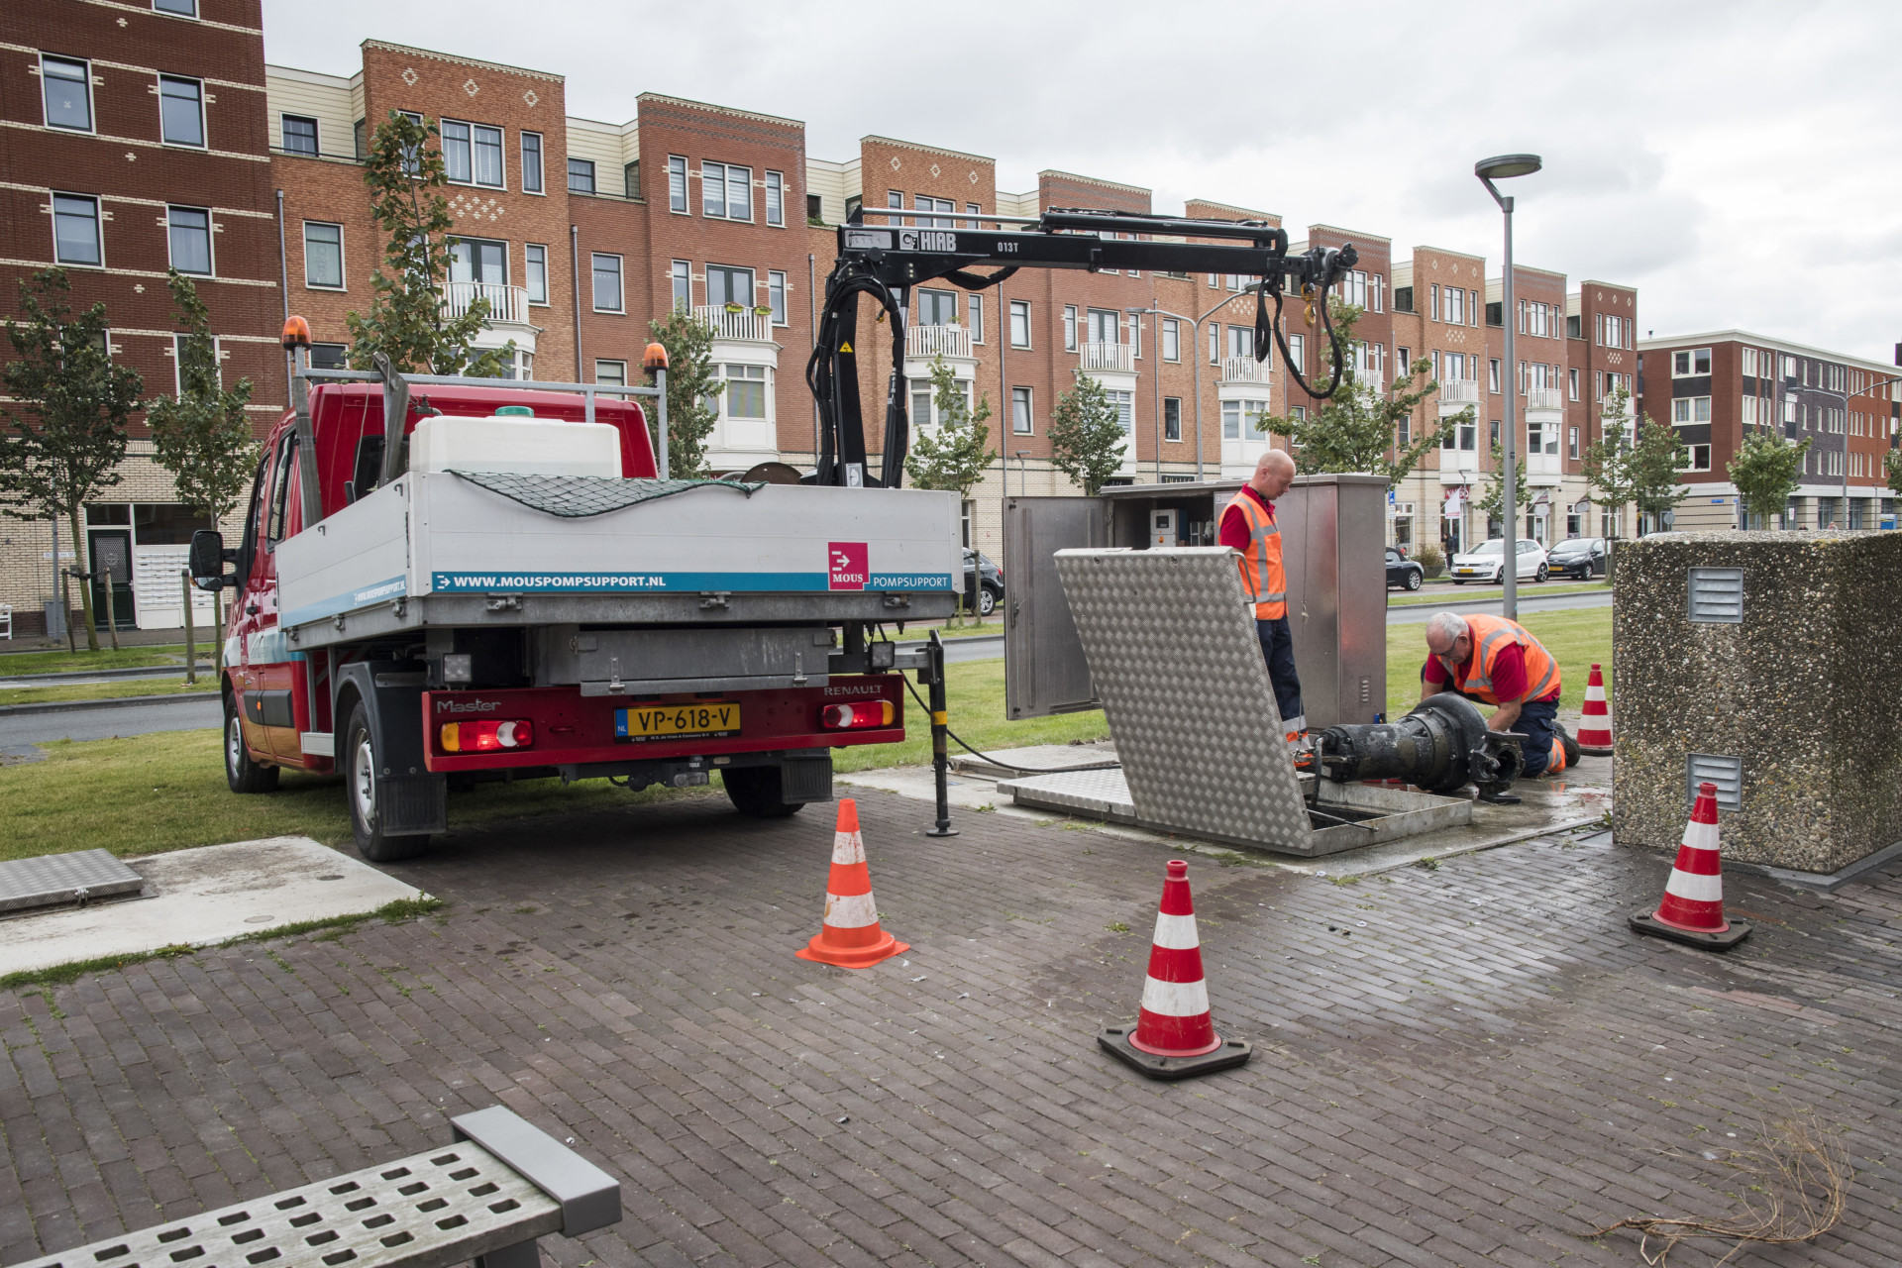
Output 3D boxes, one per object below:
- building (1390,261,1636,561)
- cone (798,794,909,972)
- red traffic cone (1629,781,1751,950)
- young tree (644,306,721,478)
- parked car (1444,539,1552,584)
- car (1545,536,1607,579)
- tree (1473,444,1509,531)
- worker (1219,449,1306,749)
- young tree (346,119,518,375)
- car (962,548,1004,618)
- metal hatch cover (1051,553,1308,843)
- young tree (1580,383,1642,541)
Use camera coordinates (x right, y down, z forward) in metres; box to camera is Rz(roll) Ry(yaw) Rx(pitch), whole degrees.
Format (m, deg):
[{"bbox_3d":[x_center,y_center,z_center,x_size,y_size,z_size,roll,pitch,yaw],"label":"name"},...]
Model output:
[{"bbox_3d":[23.658,-10.051,73.261,21.300,13.800,11.000,-4,4,-39],"label":"building"},{"bbox_3d":[-0.318,0.790,4.780,0.285,0.490,0.285,1,4,34],"label":"cone"},{"bbox_3d":[2.549,0.771,5.050,0.360,0.500,0.360,7,3,15],"label":"red traffic cone"},{"bbox_3d":[-6.065,-3.966,34.206,2.200,7.457,2.200,-4,4,-39],"label":"young tree"},{"bbox_3d":[18.584,-2.462,50.000,3.970,1.460,1.680,-4,4,-39],"label":"parked car"},{"bbox_3d":[22.964,-2.704,53.600,3.950,1.480,1.720,-4,4,-39],"label":"car"},{"bbox_3d":[20.968,-4.750,56.145,2.300,5.254,2.300,-4,4,-39],"label":"tree"},{"bbox_3d":[1.772,-0.158,8.300,0.420,1.740,0.540,1,4,33],"label":"worker"},{"bbox_3d":[-4.985,-2.089,14.200,1.900,5.850,1.900,-4,4,-39],"label":"young tree"},{"bbox_3d":[-0.710,-1.175,33.775,4.400,1.580,1.830,-4,4,-39],"label":"car"},{"bbox_3d":[0.998,0.260,6.299,0.942,1.326,0.060,3,28,47],"label":"metal hatch cover"},{"bbox_3d":[20.986,-4.785,47.000,1.900,6.200,1.900,-4,4,-39],"label":"young tree"}]

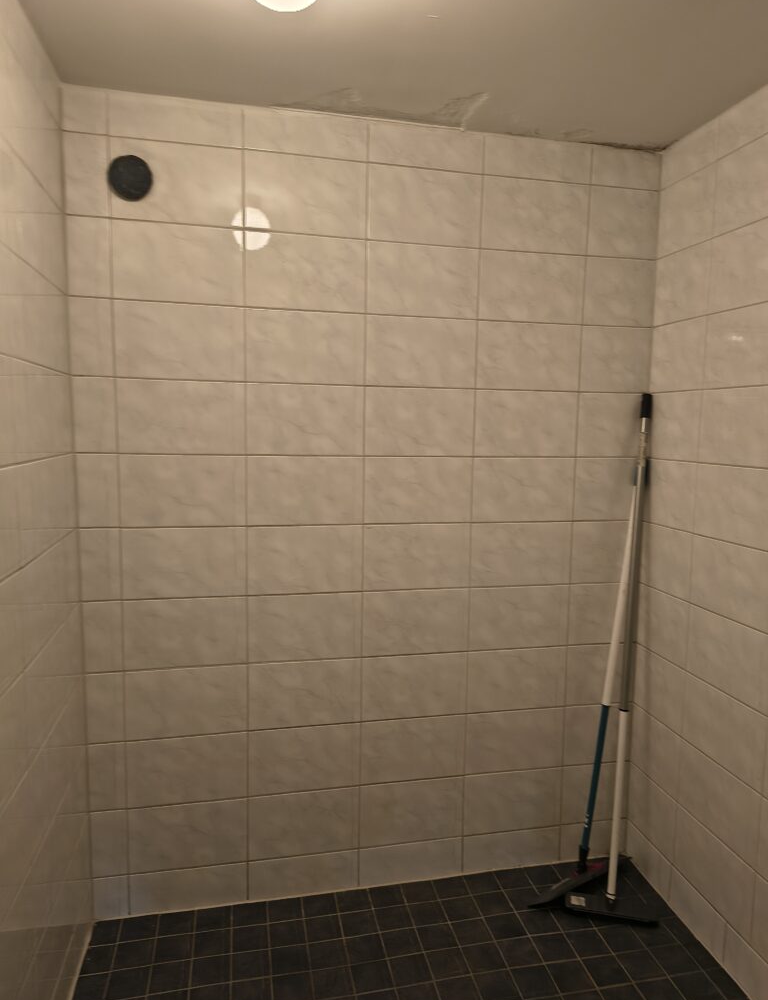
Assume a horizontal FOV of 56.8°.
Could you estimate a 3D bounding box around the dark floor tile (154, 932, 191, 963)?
[{"bbox_3d":[-0.567,1.218,1.920,0.099,0.009,0.099,-1,7,-13],"label":"dark floor tile"}]

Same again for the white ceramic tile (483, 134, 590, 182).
[{"bbox_3d":[0.444,-0.983,2.054,0.330,0.112,0.010,0,7,-13],"label":"white ceramic tile"}]

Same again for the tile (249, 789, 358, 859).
[{"bbox_3d":[-0.239,0.969,2.132,0.332,0.198,0.010,-1,7,-13],"label":"tile"}]

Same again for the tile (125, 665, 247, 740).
[{"bbox_3d":[-0.556,0.572,2.006,0.330,0.197,0.009,-1,7,-13],"label":"tile"}]

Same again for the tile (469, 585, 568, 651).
[{"bbox_3d":[0.419,0.363,2.194,0.329,0.197,0.009,0,6,-12],"label":"tile"}]

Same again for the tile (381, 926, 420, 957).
[{"bbox_3d":[0.049,1.231,1.966,0.099,0.009,0.099,-1,6,-12],"label":"tile"}]

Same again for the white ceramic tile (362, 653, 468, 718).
[{"bbox_3d":[0.093,0.567,2.156,0.331,0.197,0.009,-1,7,-13],"label":"white ceramic tile"}]

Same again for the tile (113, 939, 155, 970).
[{"bbox_3d":[-0.659,1.208,1.881,0.097,0.009,0.097,0,6,-12],"label":"tile"}]

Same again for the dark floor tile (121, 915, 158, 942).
[{"bbox_3d":[-0.686,1.204,1.988,0.097,0.009,0.092,0,7,-13],"label":"dark floor tile"}]

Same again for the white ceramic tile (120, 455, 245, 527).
[{"bbox_3d":[-0.546,-0.023,1.934,0.330,0.199,0.009,-1,7,-13],"label":"white ceramic tile"}]

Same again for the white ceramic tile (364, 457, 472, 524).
[{"bbox_3d":[0.103,-0.030,2.088,0.330,0.197,0.010,0,7,-13],"label":"white ceramic tile"}]

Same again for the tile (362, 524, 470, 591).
[{"bbox_3d":[0.099,0.168,2.090,0.329,0.197,0.009,0,7,-13],"label":"tile"}]

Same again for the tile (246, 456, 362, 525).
[{"bbox_3d":[-0.221,-0.026,2.012,0.331,0.197,0.009,-1,7,-13],"label":"tile"}]

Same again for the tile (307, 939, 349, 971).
[{"bbox_3d":[-0.151,1.234,1.923,0.099,0.009,0.099,-1,6,-12],"label":"tile"}]

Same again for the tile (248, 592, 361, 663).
[{"bbox_3d":[-0.229,0.372,2.065,0.332,0.198,0.010,-1,7,-13],"label":"tile"}]

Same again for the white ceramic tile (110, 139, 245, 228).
[{"bbox_3d":[-0.532,-0.817,1.845,0.331,0.197,0.009,-1,7,-13],"label":"white ceramic tile"}]

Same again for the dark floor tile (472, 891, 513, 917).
[{"bbox_3d":[0.323,1.199,2.098,0.097,0.009,0.097,0,6,-12],"label":"dark floor tile"}]

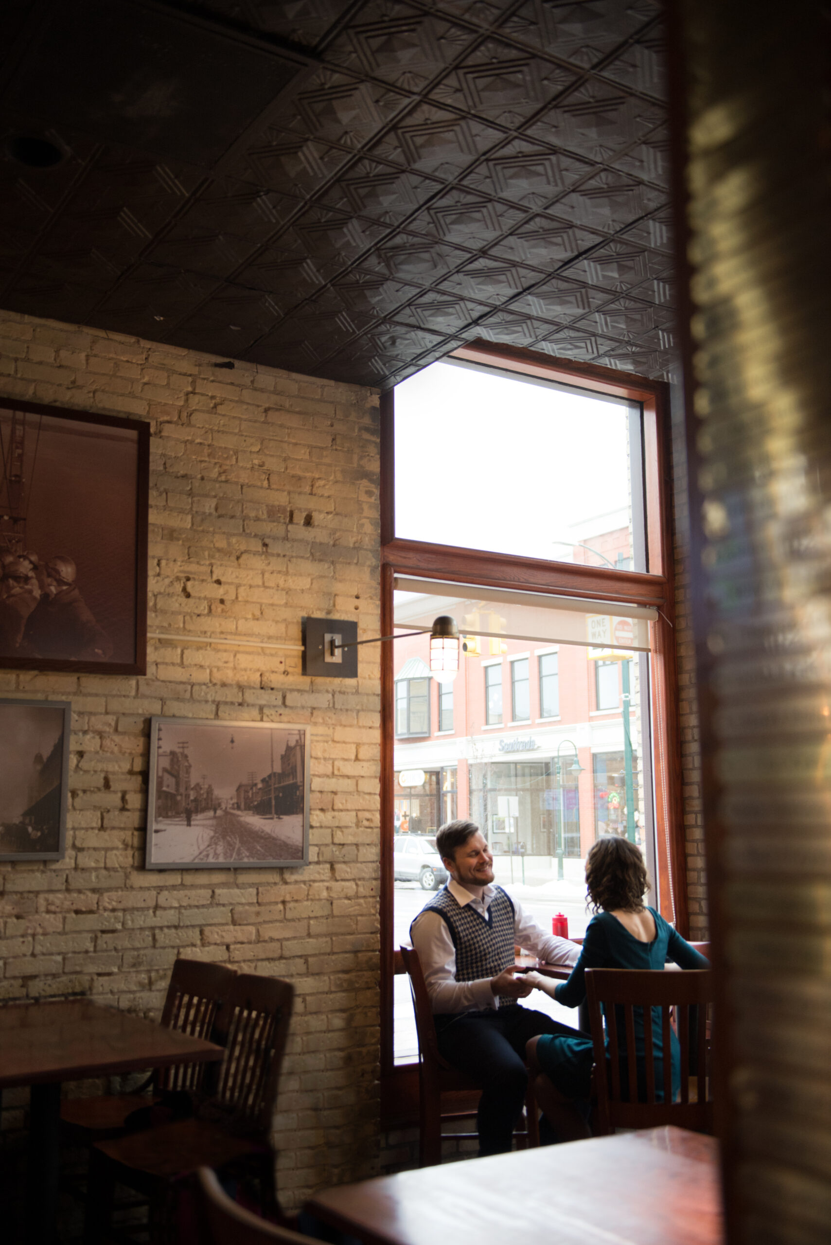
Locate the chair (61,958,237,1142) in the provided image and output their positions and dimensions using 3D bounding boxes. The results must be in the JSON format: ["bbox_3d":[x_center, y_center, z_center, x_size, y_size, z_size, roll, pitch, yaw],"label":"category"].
[{"bbox_3d":[-0.848,1.493,3.648,0.480,0.870,0.430,7,-12,-38],"label":"chair"}]

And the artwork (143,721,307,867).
[{"bbox_3d":[-0.688,0.642,4.523,0.645,0.540,0.035,5,-11,-31],"label":"artwork"}]

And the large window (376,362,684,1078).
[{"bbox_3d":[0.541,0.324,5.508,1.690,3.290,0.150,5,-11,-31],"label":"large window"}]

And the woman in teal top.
[{"bbox_3d":[0.666,1.355,4.065,0.550,1.270,0.680,7,-12,-39],"label":"woman in teal top"}]

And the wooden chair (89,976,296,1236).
[{"bbox_3d":[-0.613,1.431,3.269,0.480,0.870,0.430,7,-12,-38],"label":"wooden chair"}]

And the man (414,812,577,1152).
[{"bbox_3d":[0.311,1.375,4.335,0.650,1.320,0.620,-8,-12,41],"label":"man"}]

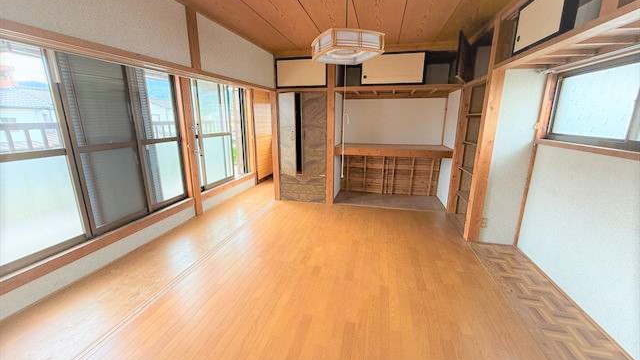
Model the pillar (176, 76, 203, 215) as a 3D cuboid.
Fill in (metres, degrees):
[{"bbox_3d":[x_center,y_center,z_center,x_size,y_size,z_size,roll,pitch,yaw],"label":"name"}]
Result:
[{"bbox_3d":[-1.789,-0.422,3.563,0.110,1.940,0.135,3,14,13],"label":"pillar"}]

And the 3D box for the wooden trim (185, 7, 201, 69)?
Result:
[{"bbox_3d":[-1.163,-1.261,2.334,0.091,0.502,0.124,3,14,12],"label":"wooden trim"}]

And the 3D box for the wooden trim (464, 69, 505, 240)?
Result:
[{"bbox_3d":[1.758,-0.199,2.795,0.111,1.833,0.119,3,14,12],"label":"wooden trim"}]

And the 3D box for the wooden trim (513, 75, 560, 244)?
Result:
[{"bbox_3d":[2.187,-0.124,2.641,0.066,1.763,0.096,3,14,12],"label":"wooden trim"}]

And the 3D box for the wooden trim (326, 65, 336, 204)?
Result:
[{"bbox_3d":[0.179,-0.729,4.040,0.112,2.310,0.110,3,14,13],"label":"wooden trim"}]

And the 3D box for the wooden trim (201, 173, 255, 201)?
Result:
[{"bbox_3d":[-1.578,0.090,4.611,0.090,0.088,1.660,3,14,13],"label":"wooden trim"}]

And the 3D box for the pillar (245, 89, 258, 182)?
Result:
[{"bbox_3d":[-1.374,-0.832,5.290,0.100,1.920,0.105,3,14,13],"label":"pillar"}]

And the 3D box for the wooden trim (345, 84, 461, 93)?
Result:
[{"bbox_3d":[1.064,-1.280,3.607,1.679,0.062,0.077,3,14,12],"label":"wooden trim"}]

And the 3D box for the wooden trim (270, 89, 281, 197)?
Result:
[{"bbox_3d":[-0.718,-0.521,4.298,0.075,1.790,0.085,3,14,13],"label":"wooden trim"}]

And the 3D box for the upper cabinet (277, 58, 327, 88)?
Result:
[{"bbox_3d":[-0.237,-1.626,4.019,0.783,0.433,0.443,3,14,12],"label":"upper cabinet"}]

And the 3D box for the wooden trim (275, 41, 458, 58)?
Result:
[{"bbox_3d":[0.598,-1.784,3.571,2.613,0.105,0.084,3,14,12],"label":"wooden trim"}]

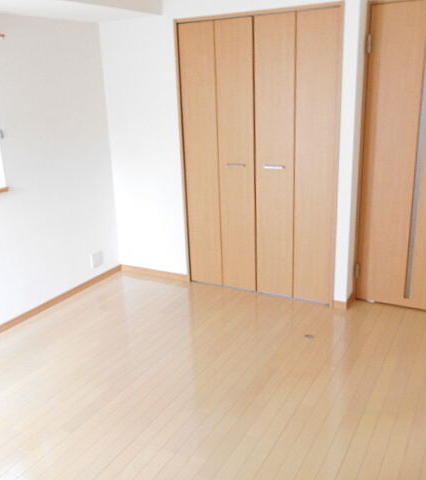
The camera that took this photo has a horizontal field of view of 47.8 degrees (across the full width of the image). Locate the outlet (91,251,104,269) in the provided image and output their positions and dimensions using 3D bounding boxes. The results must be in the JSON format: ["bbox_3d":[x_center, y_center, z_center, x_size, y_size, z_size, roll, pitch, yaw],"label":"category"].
[{"bbox_3d":[-0.985,0.167,4.131,0.012,0.120,0.120,7,20,29],"label":"outlet"}]

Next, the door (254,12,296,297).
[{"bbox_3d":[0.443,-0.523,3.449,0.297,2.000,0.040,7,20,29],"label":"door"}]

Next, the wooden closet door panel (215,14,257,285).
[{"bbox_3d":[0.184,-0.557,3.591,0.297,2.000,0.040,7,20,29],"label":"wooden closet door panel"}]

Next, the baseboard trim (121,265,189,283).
[{"bbox_3d":[-0.519,0.291,4.259,0.723,0.060,0.015,7,20,29],"label":"baseboard trim"}]

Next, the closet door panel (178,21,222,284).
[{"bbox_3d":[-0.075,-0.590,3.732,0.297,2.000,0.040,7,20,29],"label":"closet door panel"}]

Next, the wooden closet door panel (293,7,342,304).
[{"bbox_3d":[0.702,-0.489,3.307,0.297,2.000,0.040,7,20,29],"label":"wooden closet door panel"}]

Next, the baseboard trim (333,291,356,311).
[{"bbox_3d":[0.959,0.457,3.532,0.102,0.062,0.167,7,20,29],"label":"baseboard trim"}]

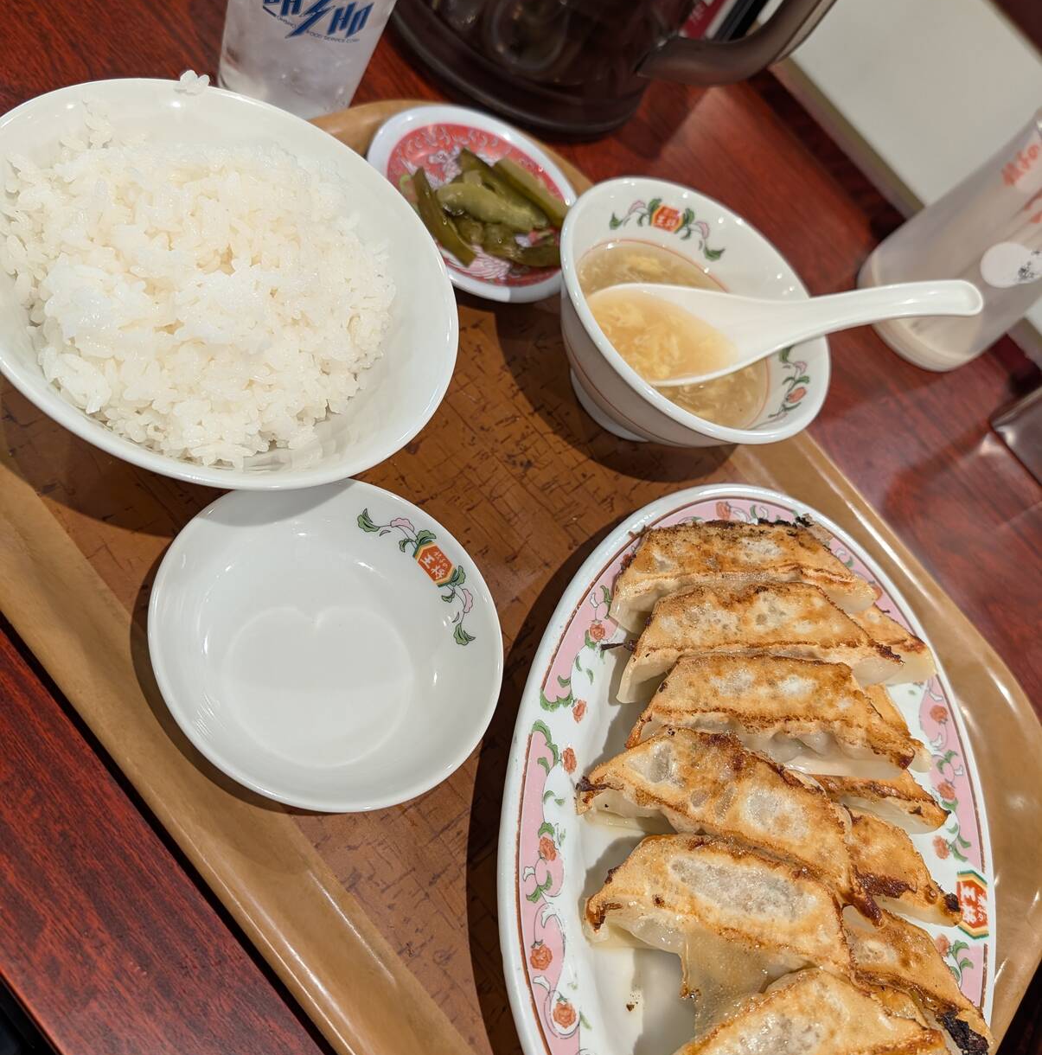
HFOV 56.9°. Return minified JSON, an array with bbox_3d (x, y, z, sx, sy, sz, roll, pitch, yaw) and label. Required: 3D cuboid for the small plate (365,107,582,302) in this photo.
[{"bbox_3d":[-0.018,-0.121,0.378,0.096,0.021,0.096,13,60,-23],"label":"small plate"}]

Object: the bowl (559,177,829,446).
[{"bbox_3d":[0.055,-0.070,0.369,0.114,0.055,0.114,13,60,-23],"label":"bowl"}]

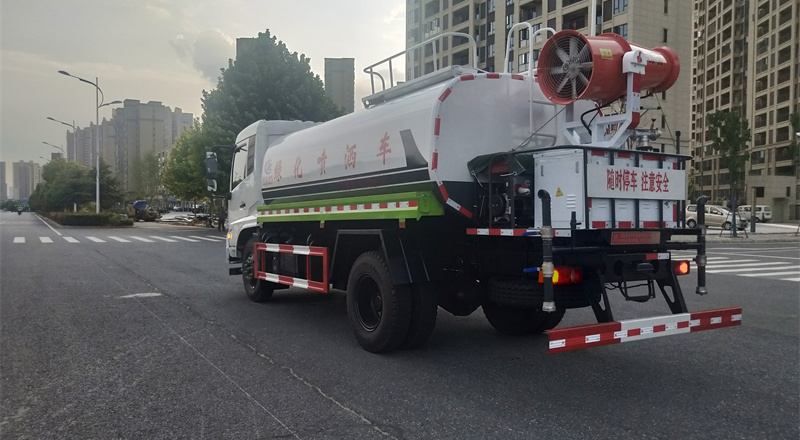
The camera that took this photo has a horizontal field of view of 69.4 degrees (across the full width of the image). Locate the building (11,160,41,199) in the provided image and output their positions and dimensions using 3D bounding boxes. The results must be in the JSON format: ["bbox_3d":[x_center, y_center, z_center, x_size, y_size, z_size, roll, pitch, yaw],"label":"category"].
[{"bbox_3d":[-465.299,-42.410,719.512,30.000,60.966,18.000,0,1,-33],"label":"building"}]

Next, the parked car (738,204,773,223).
[{"bbox_3d":[39.964,-0.678,65.485,1.600,1.920,3.900,0,1,-20],"label":"parked car"}]

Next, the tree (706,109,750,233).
[{"bbox_3d":[17.437,-2.489,30.546,2.500,6.779,2.500,1,1,30],"label":"tree"}]

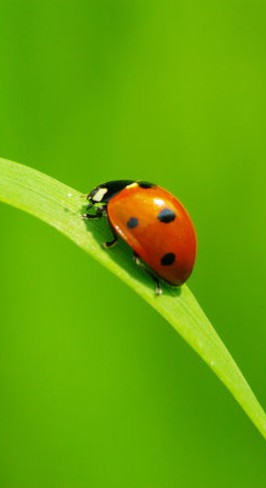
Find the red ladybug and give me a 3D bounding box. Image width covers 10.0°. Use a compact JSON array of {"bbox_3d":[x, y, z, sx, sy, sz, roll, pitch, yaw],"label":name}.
[{"bbox_3d":[0.001,-0.001,0.089,0.007,0.004,0.006,45,16,3],"label":"red ladybug"}]

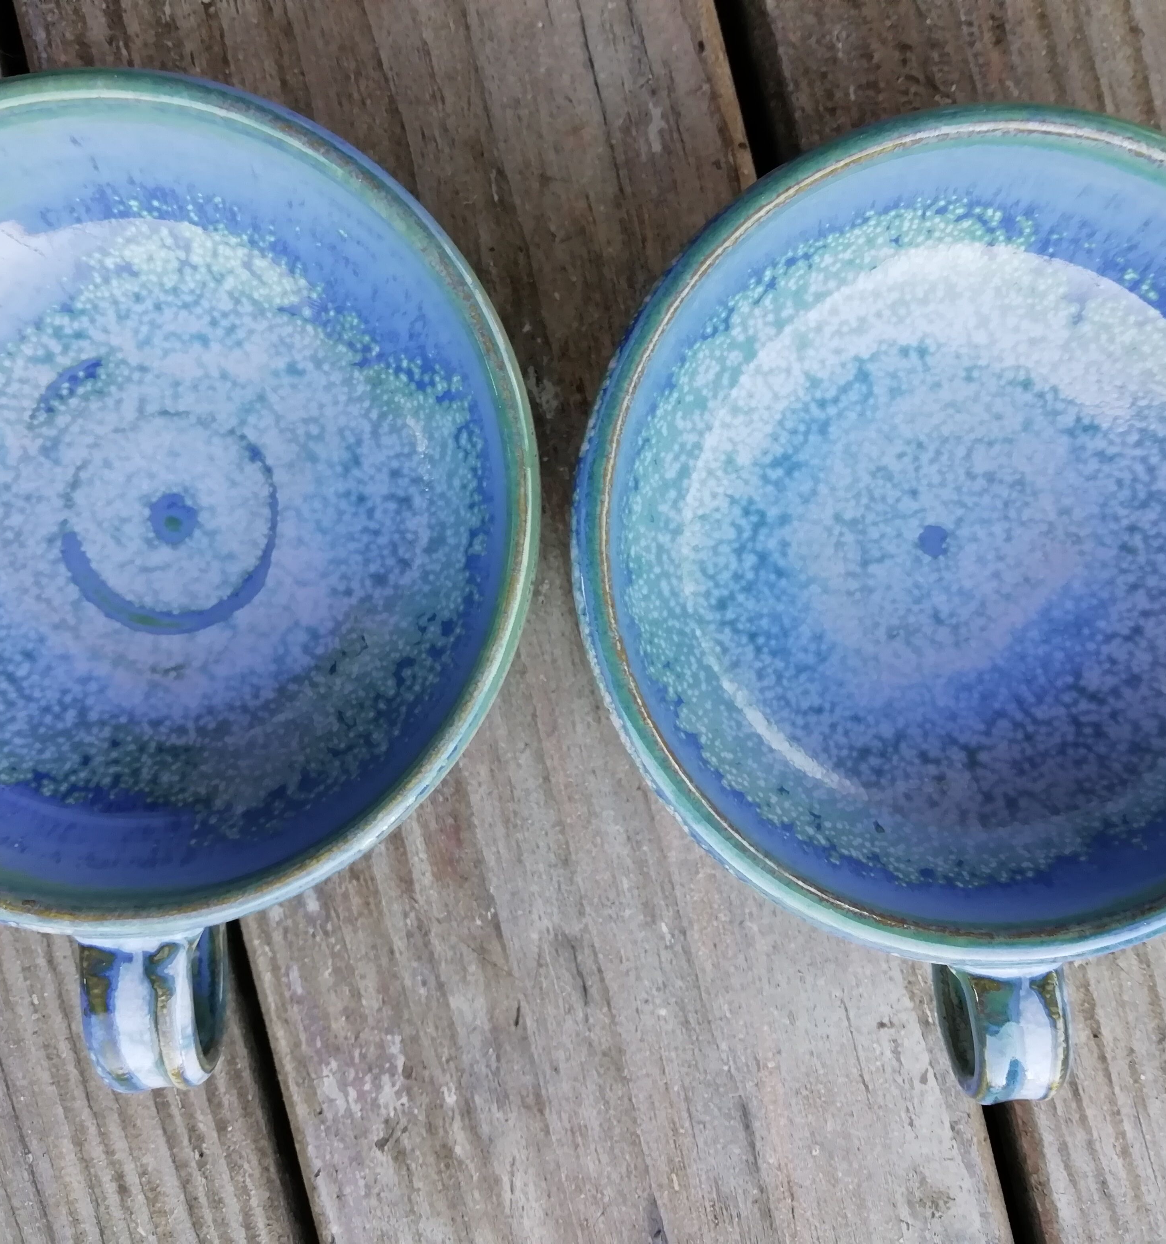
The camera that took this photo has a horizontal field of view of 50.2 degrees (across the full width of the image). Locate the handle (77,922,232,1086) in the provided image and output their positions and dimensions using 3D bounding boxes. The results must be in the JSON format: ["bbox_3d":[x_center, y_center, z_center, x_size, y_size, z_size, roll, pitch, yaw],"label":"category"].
[{"bbox_3d":[-0.078,0.068,0.228,0.022,0.035,0.036,0,90,-1],"label":"handle"}]

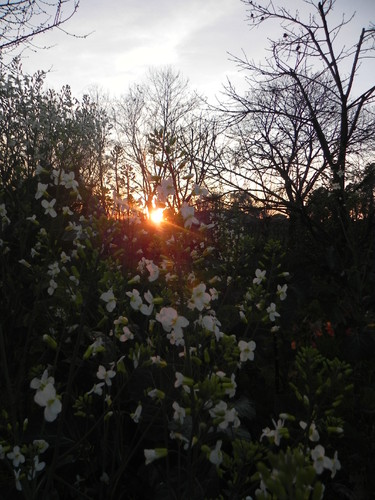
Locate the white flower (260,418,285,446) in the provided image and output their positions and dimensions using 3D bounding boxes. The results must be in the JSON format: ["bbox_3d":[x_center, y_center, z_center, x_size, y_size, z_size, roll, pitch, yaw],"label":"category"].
[{"bbox_3d":[0.091,0.196,0.403,0.022,0.029,0.026,-3,6,-30],"label":"white flower"}]

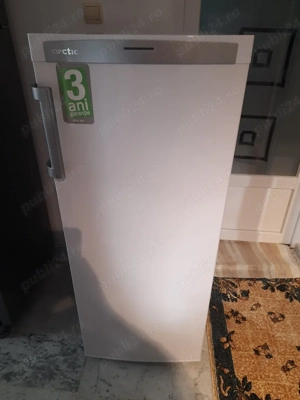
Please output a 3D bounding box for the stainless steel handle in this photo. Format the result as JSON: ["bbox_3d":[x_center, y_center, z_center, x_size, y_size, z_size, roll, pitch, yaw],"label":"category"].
[{"bbox_3d":[-0.310,-0.201,0.903,0.058,0.287,0.040,2,30,2],"label":"stainless steel handle"}]

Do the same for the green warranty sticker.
[{"bbox_3d":[-0.215,-0.305,0.840,0.093,0.168,0.004,2,30,2],"label":"green warranty sticker"}]

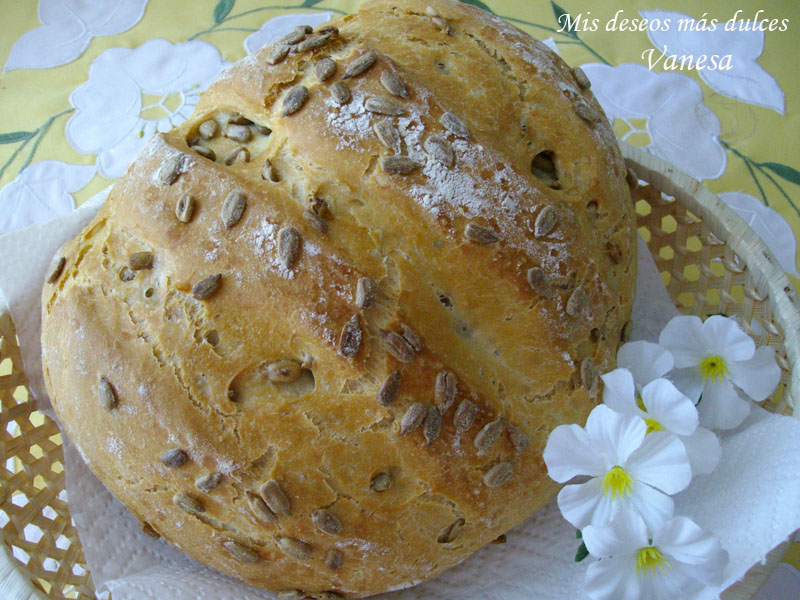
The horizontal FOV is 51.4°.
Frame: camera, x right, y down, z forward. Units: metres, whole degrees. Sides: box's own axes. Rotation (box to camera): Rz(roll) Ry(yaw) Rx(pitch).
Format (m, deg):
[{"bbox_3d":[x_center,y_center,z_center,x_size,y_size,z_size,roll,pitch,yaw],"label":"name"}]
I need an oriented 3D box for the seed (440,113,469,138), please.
[{"bbox_3d":[0.016,-0.050,0.239,0.010,0.003,0.005,42,70,4],"label":"seed"}]

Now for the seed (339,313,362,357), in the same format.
[{"bbox_3d":[-0.014,0.010,0.239,0.006,0.004,0.012,9,78,-1],"label":"seed"}]

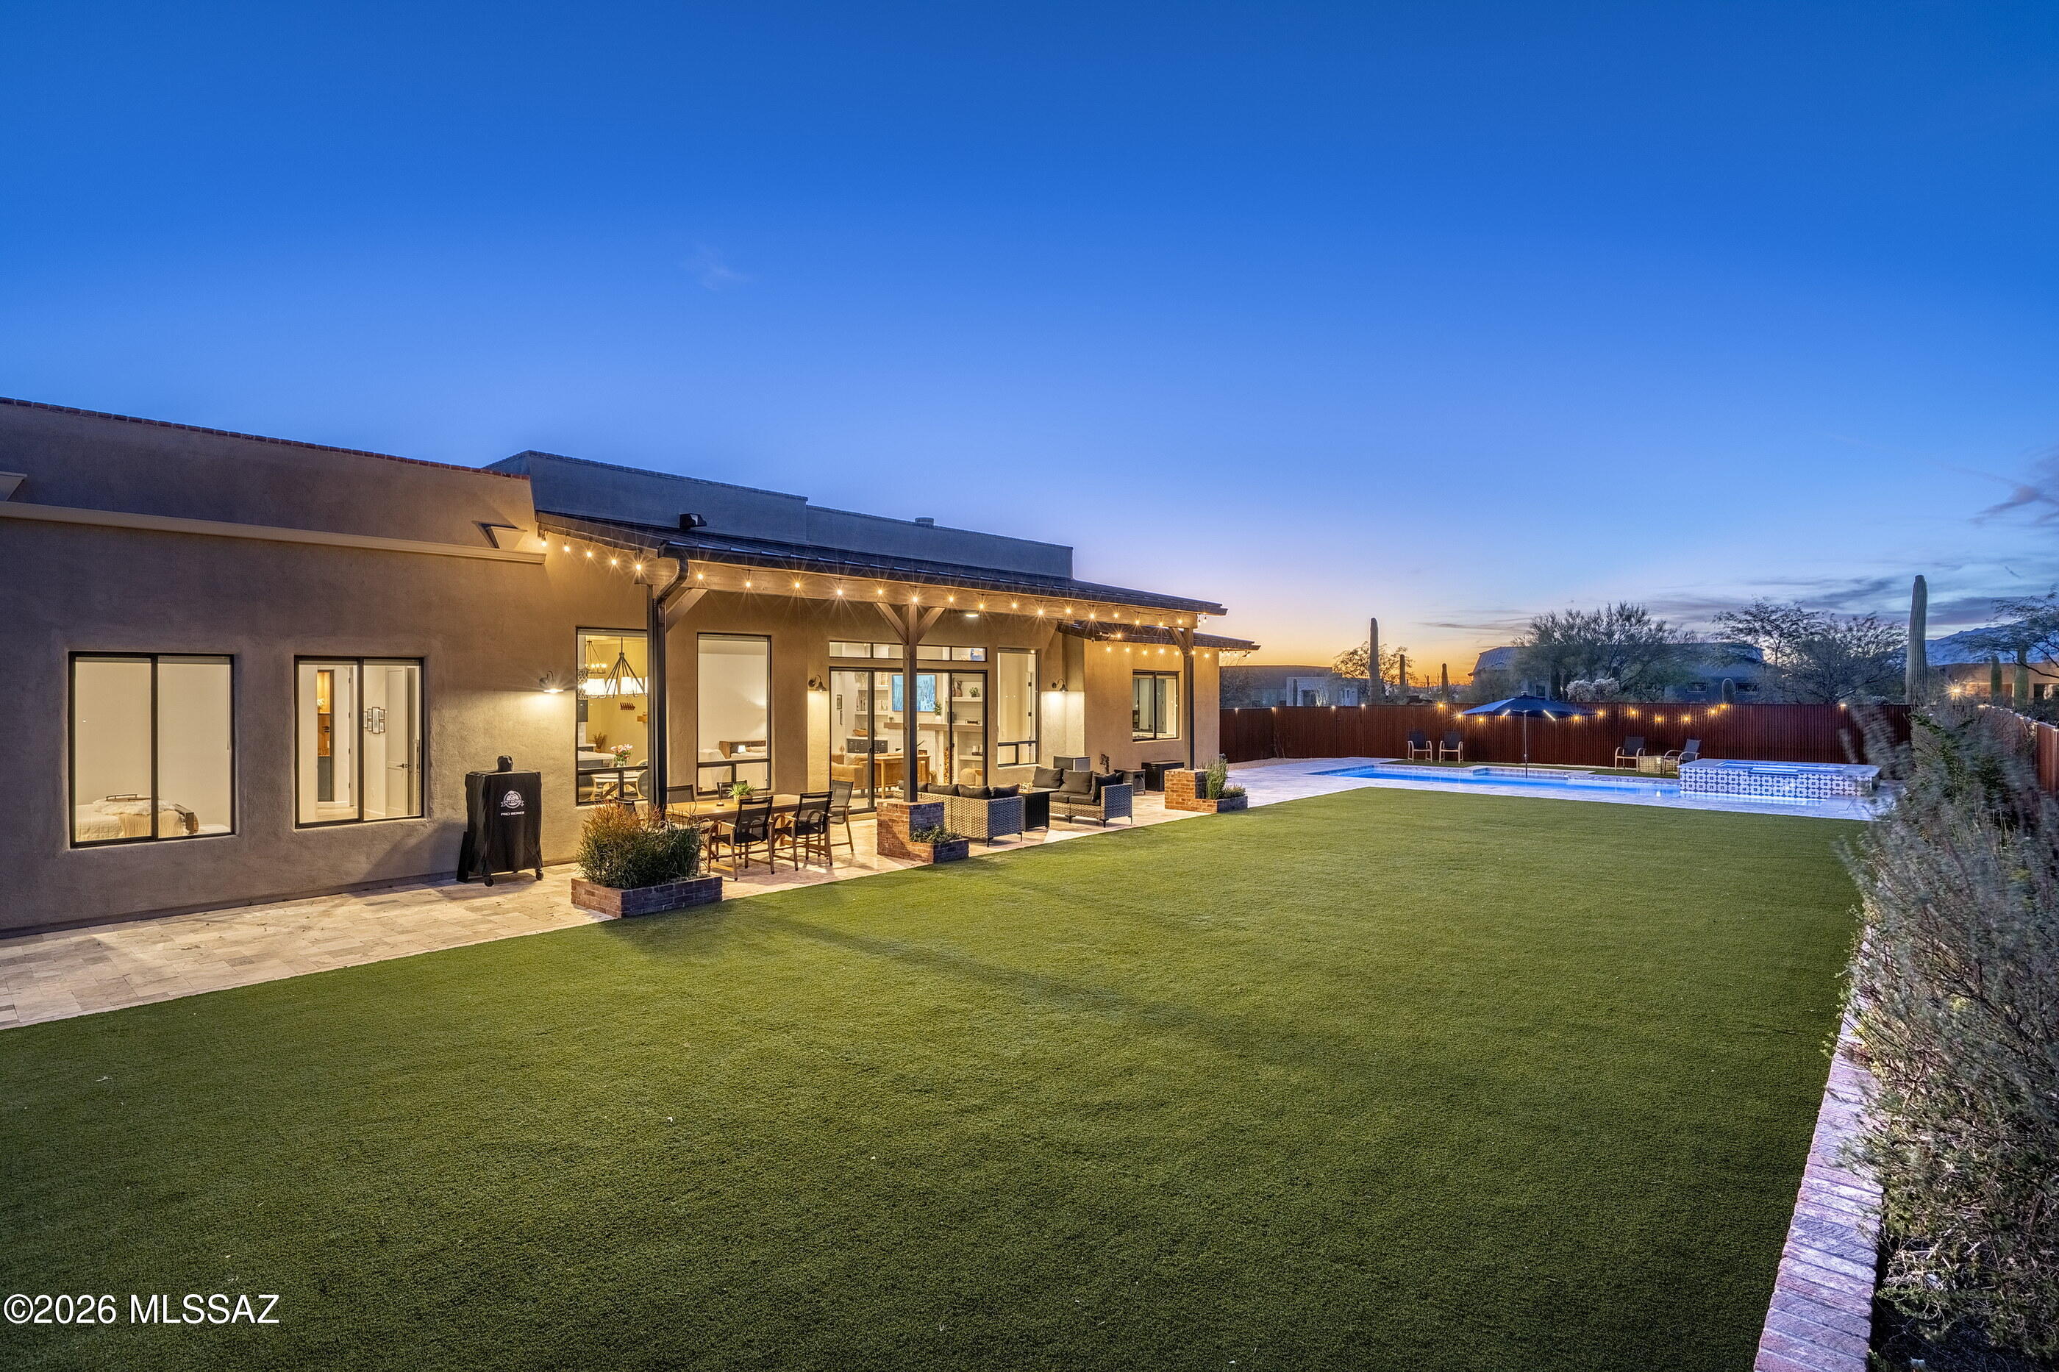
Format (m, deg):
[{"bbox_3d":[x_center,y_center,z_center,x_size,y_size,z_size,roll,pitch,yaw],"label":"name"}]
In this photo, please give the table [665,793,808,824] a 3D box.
[{"bbox_3d":[-3.547,1.850,12.154,1.160,0.740,2.060,-1,-1,43],"label":"table"}]

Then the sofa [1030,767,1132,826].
[{"bbox_3d":[0.661,1.804,16.000,2.060,0.840,0.750,-1,-1,43],"label":"sofa"}]

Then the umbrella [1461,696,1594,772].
[{"bbox_3d":[12.307,1.250,24.051,3.300,2.200,3.300,-1,-1,43],"label":"umbrella"}]

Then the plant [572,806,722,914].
[{"bbox_3d":[-3.875,1.716,9.871,1.060,0.980,1.090,-1,-1,43],"label":"plant"}]

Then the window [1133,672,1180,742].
[{"bbox_3d":[2.856,0.451,21.905,0.120,1.550,1.925,-1,-1,41],"label":"window"}]

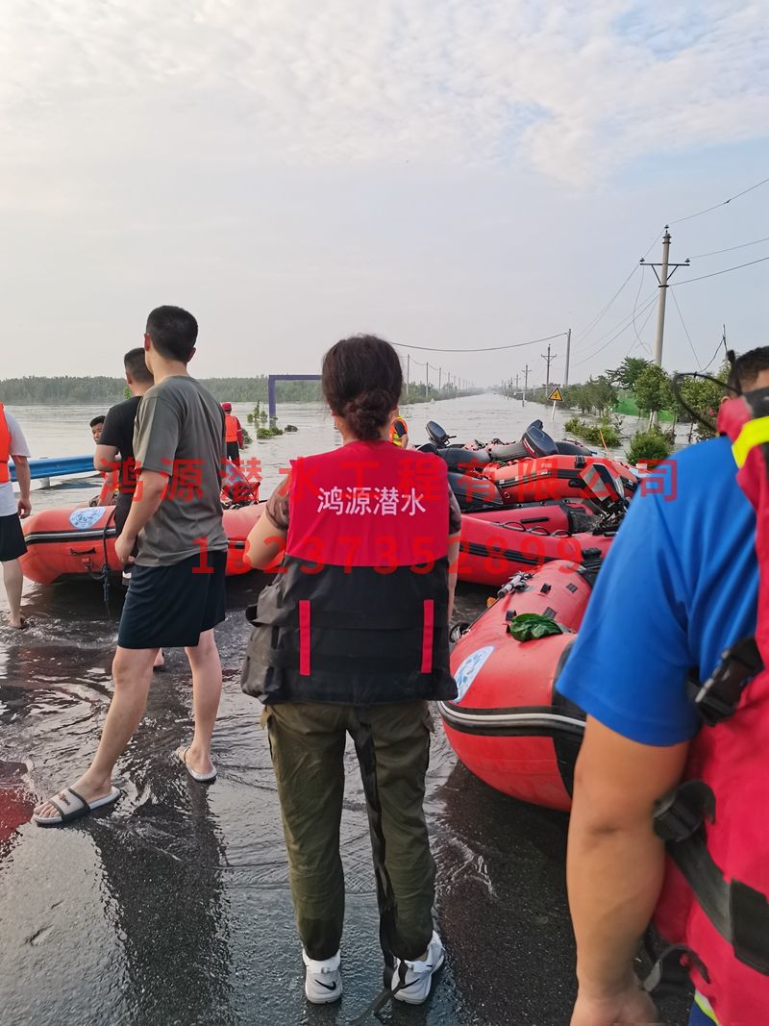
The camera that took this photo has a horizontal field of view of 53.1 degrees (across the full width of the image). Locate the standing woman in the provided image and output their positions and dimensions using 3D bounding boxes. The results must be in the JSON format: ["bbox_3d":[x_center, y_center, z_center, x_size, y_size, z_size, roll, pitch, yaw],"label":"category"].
[{"bbox_3d":[-0.078,0.399,1.897,0.520,1.630,0.390,2,9,8],"label":"standing woman"}]

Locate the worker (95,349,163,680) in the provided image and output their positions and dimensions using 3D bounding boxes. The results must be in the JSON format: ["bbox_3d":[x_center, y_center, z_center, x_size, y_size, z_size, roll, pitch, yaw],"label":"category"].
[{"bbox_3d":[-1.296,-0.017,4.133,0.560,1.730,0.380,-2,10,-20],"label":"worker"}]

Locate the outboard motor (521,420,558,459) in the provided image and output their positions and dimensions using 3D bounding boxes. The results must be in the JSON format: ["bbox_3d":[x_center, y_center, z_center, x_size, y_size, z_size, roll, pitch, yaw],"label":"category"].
[{"bbox_3d":[2.224,-0.800,11.601,0.380,1.050,0.600,-29,66,-29],"label":"outboard motor"}]

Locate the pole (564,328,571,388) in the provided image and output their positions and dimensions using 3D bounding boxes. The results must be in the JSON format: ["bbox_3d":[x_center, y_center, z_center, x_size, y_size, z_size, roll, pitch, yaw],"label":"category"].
[{"bbox_3d":[18.979,-14.889,79.638,0.290,8.181,0.290,1,9,0],"label":"pole"}]

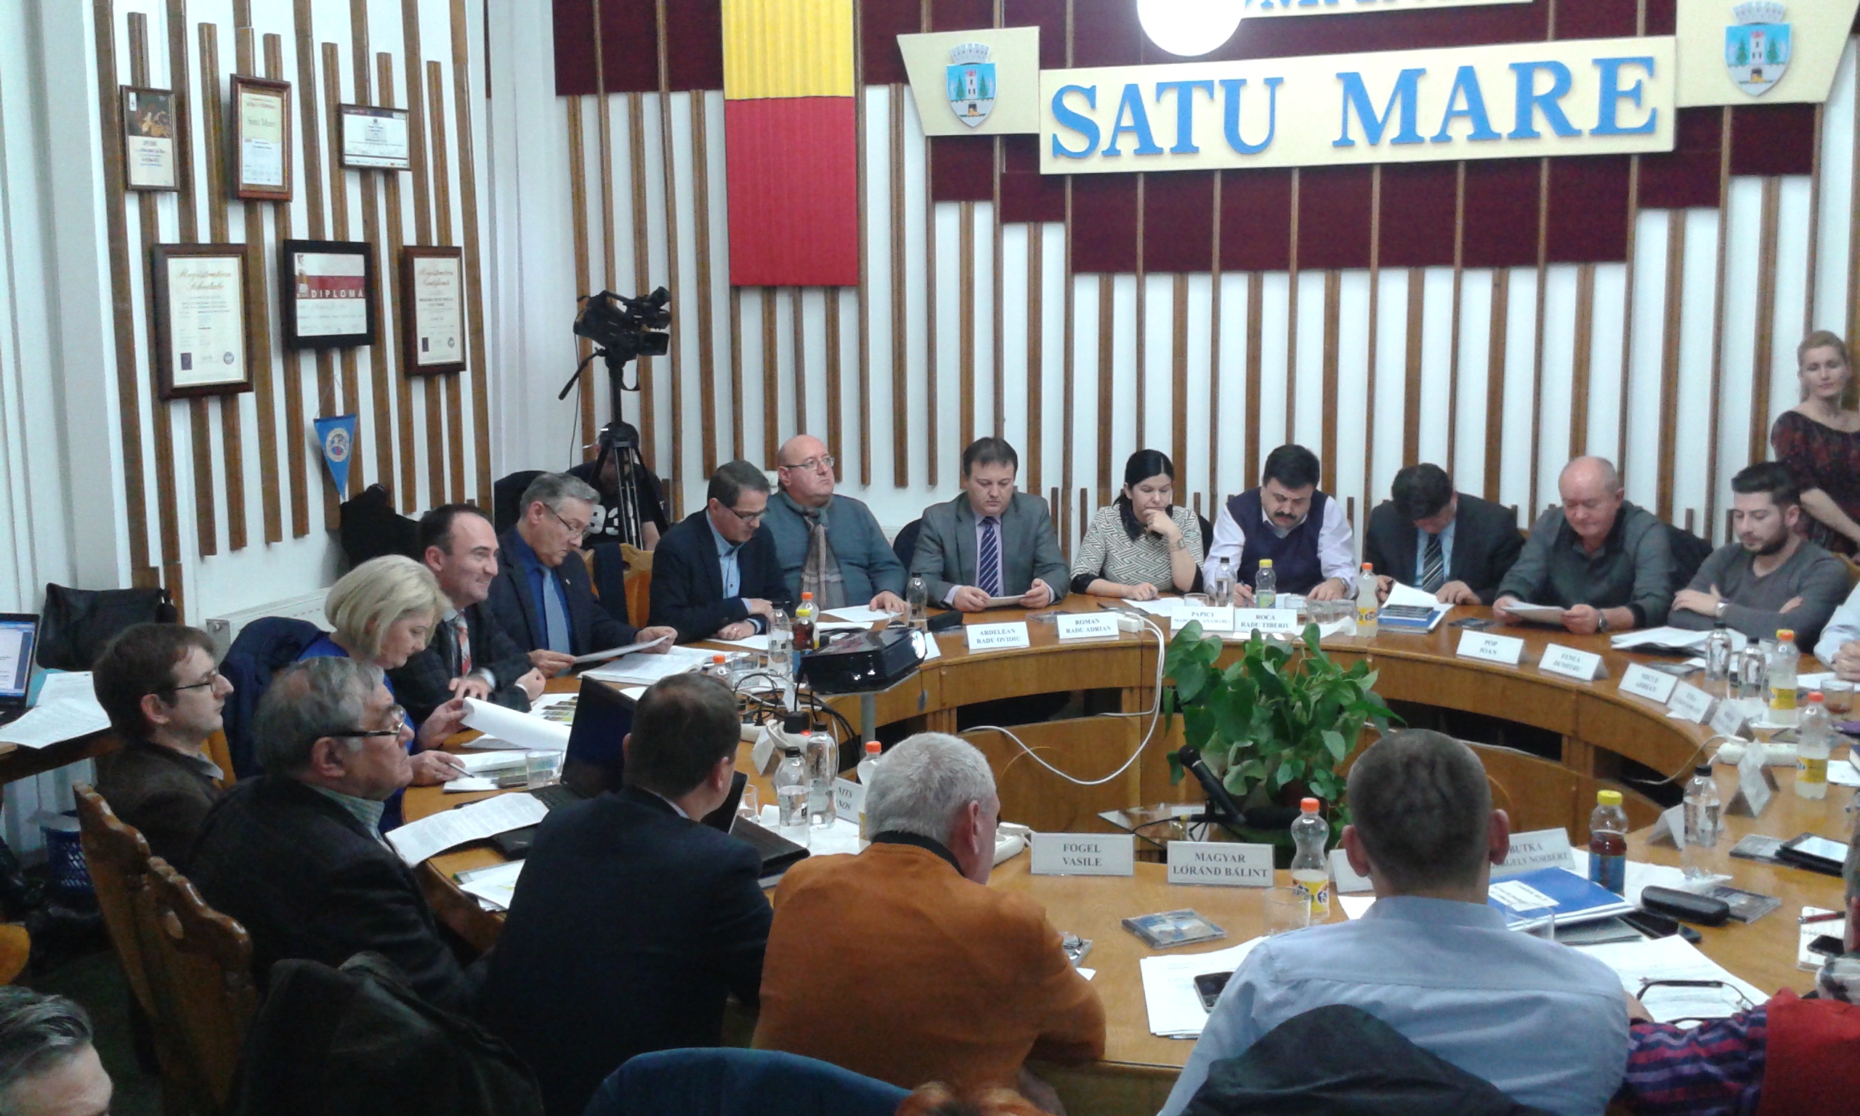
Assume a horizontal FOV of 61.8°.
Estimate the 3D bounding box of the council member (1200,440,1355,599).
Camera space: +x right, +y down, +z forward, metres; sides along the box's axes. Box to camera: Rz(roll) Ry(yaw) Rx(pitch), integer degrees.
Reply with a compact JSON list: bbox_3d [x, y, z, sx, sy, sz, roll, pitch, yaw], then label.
[{"bbox_3d":[1.397,0.241,6.167,0.600,1.340,0.750,2,9,15],"label":"council member"}]

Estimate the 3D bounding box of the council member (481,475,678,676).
[{"bbox_3d":[-1.054,0.408,4.962,0.750,1.345,0.570,8,13,42],"label":"council member"}]

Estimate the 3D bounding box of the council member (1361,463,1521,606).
[{"bbox_3d":[1.807,0.294,5.660,0.580,1.270,0.750,4,11,26],"label":"council member"}]

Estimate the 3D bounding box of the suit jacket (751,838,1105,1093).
[{"bbox_3d":[0.023,0.714,2.351,0.530,0.560,0.450,4,11,25],"label":"suit jacket"}]

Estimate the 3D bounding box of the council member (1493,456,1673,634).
[{"bbox_3d":[2.345,0.313,5.656,0.580,1.320,0.750,6,10,38],"label":"council member"}]

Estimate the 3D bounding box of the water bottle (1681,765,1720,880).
[{"bbox_3d":[1.493,0.512,3.010,0.066,0.220,0.066,-1,10,0],"label":"water bottle"}]

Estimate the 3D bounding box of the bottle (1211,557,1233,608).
[{"bbox_3d":[1.019,0.115,5.409,0.068,0.225,0.068,-1,10,0],"label":"bottle"}]

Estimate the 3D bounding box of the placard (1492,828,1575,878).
[{"bbox_3d":[1.174,0.581,3.086,0.207,0.072,0.065,-3,10,-13],"label":"placard"}]

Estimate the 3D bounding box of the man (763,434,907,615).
[{"bbox_3d":[-0.359,0.267,5.924,0.600,1.400,0.780,-4,9,-22],"label":"man"}]

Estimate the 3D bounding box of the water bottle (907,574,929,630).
[{"bbox_3d":[-0.046,0.150,5.635,0.067,0.207,0.067,-1,8,0],"label":"water bottle"}]

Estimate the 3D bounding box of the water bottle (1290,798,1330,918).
[{"bbox_3d":[0.702,0.556,2.870,0.067,0.235,0.067,-1,10,0],"label":"water bottle"}]

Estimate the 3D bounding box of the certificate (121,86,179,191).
[{"bbox_3d":[-2.586,-1.387,5.150,0.025,0.335,0.225,2,10,20],"label":"certificate"}]

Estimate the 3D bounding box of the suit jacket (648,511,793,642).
[{"bbox_3d":[-0.672,0.116,5.080,0.500,0.570,0.420,-9,13,-38],"label":"suit jacket"}]

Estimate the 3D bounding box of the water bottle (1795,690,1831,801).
[{"bbox_3d":[1.980,0.419,3.496,0.070,0.240,0.070,-1,8,0],"label":"water bottle"}]

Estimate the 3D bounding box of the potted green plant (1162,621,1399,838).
[{"bbox_3d":[0.933,0.464,4.080,0.600,0.600,0.540,-1,10,0],"label":"potted green plant"}]

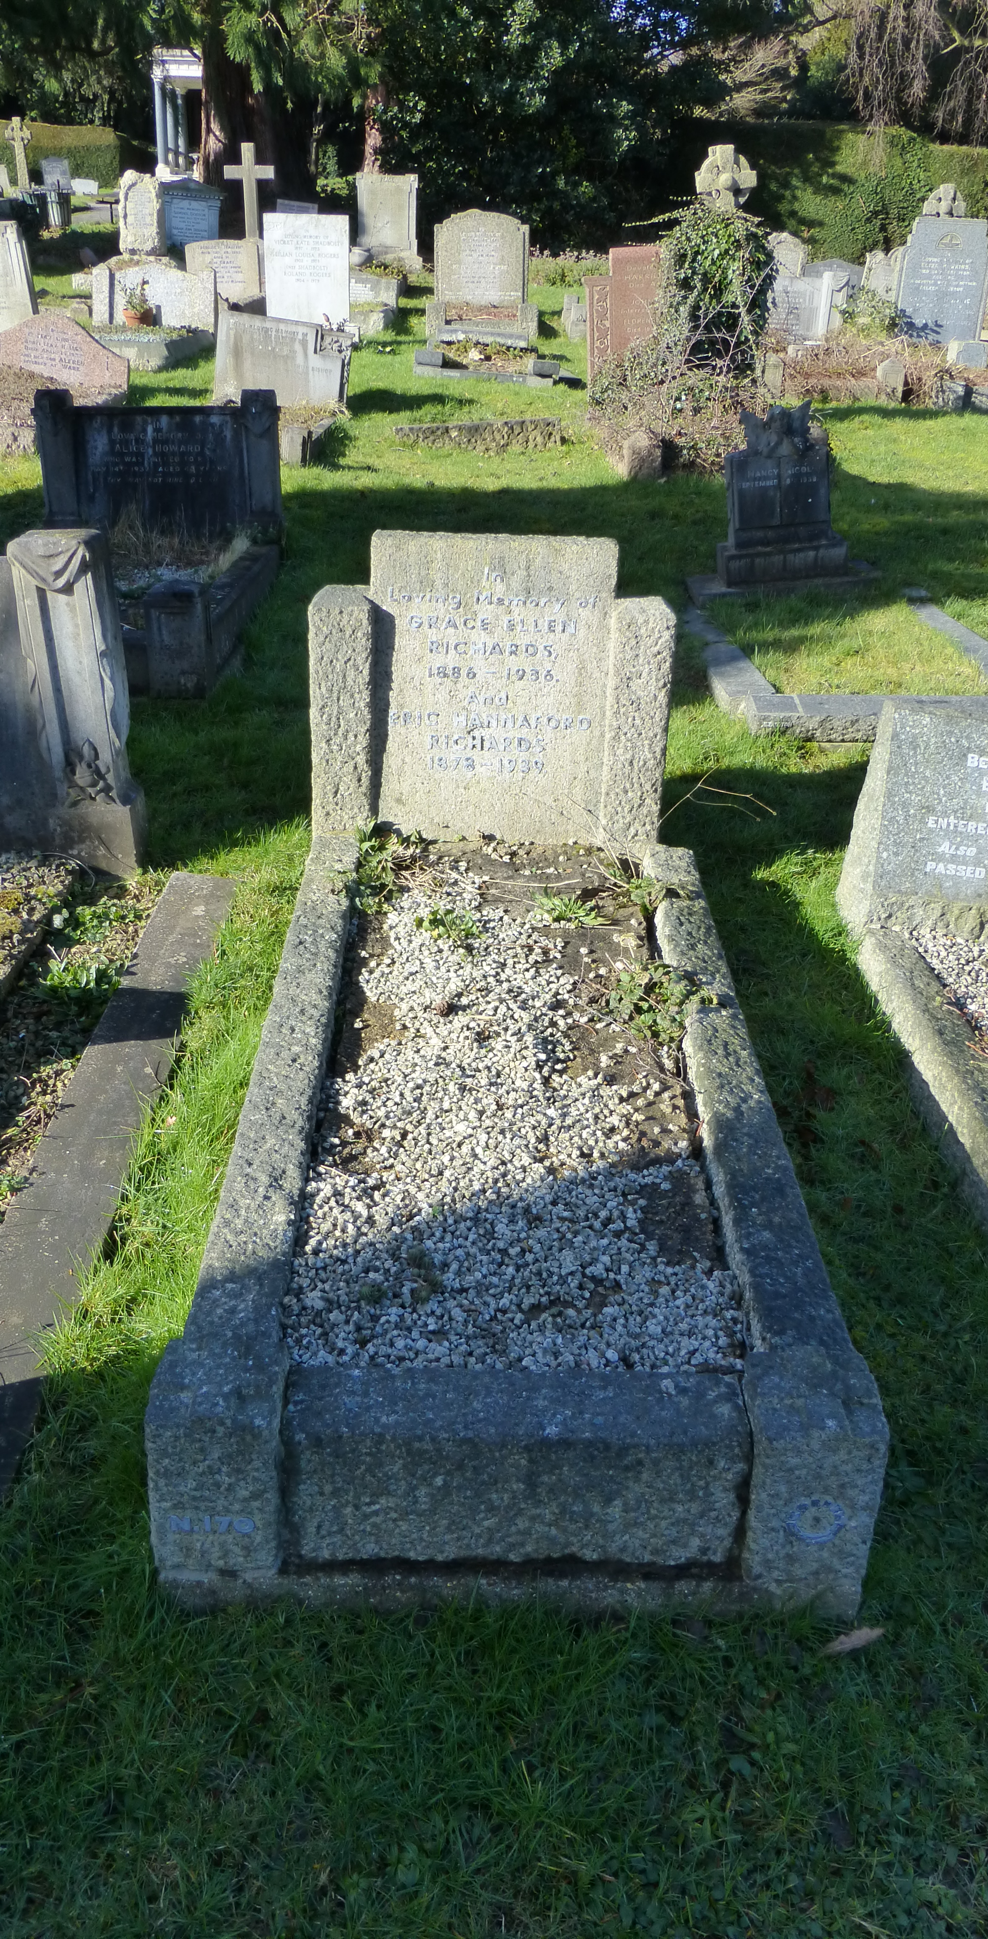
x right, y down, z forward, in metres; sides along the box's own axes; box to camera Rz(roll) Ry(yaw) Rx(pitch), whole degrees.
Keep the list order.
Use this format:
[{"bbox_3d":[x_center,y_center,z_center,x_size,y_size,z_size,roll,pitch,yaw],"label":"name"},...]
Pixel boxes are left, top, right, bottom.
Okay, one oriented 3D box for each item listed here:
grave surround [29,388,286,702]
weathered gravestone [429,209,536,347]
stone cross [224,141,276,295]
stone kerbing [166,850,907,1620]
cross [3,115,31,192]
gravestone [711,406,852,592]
[{"bbox_3d":[-1.375,-1.641,5.098,1.045,0.710,1.740,1,30,0],"label":"grave surround"},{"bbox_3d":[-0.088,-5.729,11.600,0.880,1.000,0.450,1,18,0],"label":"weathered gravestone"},{"bbox_3d":[-2.625,-7.964,14.927,0.530,1.450,0.240,1,30,0],"label":"stone cross"},{"bbox_3d":[0.019,0.253,2.412,0.864,0.321,1.706,1,30,-1],"label":"stone kerbing"},{"bbox_3d":[-10.433,-17.804,30.707,0.600,1.600,0.260,1,30,0],"label":"cross"},{"bbox_3d":[1.097,-1.816,5.304,0.450,0.635,0.200,-8,30,-3],"label":"gravestone"}]

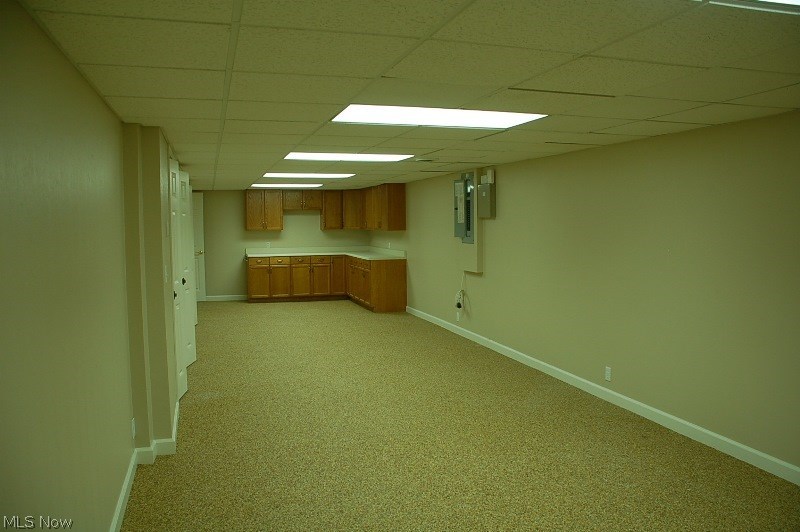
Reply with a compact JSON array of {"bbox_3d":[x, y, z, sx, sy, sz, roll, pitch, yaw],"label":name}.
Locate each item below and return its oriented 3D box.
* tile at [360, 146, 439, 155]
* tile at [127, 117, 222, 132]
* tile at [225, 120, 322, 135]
[{"bbox_3d":[-0.016,-1.041,5.432,0.615,0.020,0.600,-2,5,-18],"label":"tile"},{"bbox_3d":[-1.409,-0.891,3.743,0.560,0.020,0.600,-2,5,-18],"label":"tile"},{"bbox_3d":[-0.851,-0.918,3.938,0.607,0.020,0.600,-2,4,-18],"label":"tile"}]

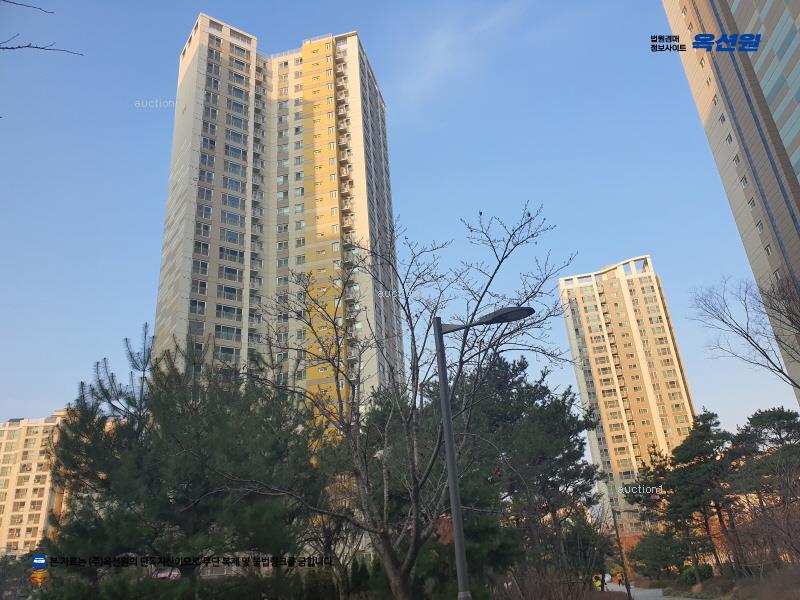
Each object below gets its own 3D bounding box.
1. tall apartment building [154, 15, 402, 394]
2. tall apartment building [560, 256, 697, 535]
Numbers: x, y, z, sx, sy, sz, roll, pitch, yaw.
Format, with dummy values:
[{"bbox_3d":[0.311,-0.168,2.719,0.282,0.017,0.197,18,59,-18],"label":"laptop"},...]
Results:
[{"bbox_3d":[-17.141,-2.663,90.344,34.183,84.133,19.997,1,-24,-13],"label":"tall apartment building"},{"bbox_3d":[61.385,26.538,154.290,24.373,70.700,17.170,-15,-25,24],"label":"tall apartment building"}]

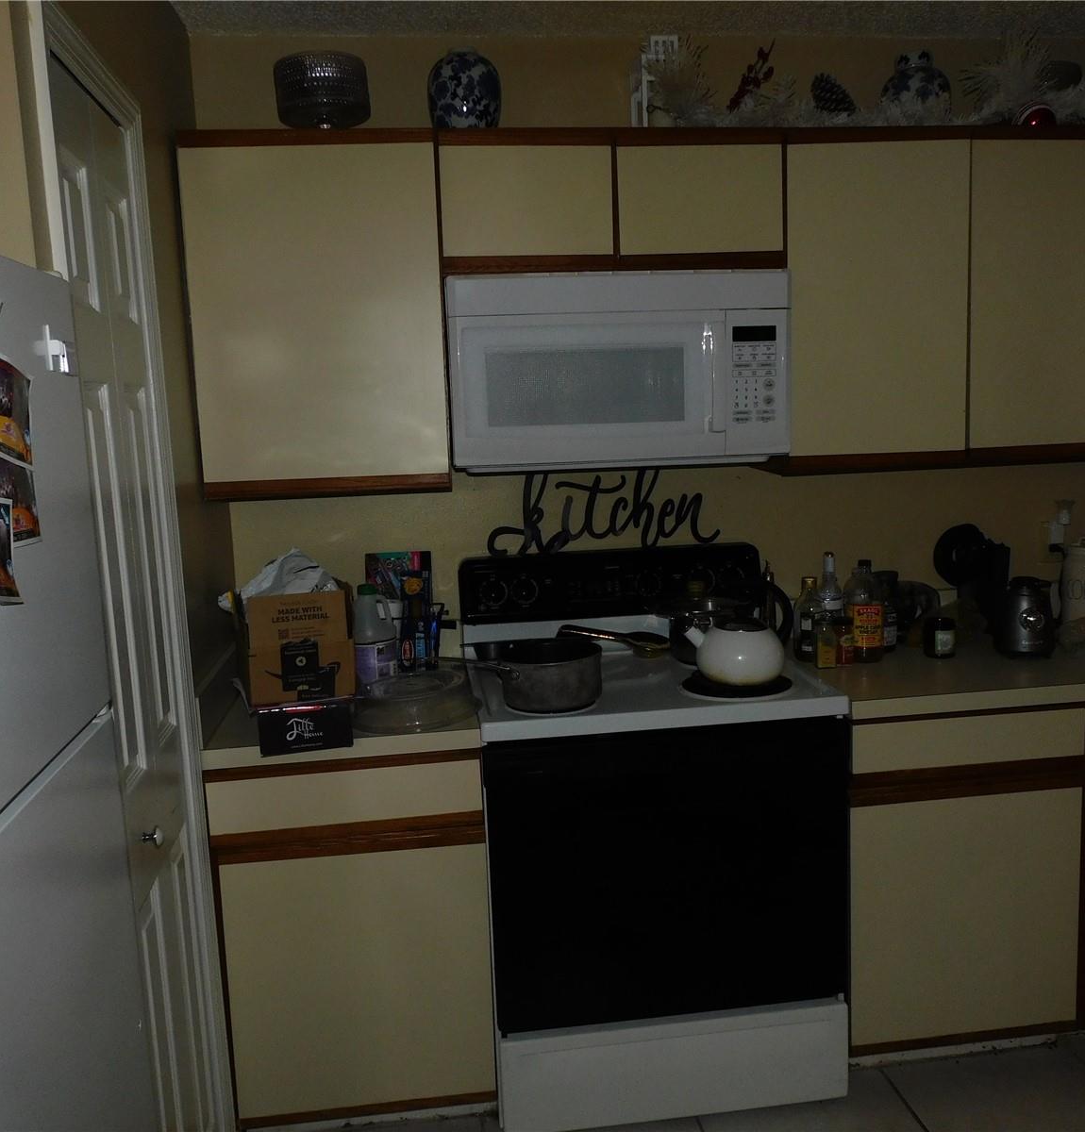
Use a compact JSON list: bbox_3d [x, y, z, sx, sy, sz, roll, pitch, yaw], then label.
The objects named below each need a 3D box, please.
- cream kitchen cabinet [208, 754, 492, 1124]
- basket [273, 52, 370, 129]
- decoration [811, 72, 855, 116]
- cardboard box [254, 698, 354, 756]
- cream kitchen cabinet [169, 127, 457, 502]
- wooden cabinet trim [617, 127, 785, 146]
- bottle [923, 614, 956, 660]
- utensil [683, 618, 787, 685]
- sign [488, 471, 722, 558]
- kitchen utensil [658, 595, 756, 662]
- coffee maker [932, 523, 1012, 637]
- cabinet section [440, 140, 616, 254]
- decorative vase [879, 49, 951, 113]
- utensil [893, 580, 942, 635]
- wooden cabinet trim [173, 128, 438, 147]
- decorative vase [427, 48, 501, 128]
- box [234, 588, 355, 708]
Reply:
[{"bbox_3d":[-0.412,0.721,2.415,0.528,0.768,0.632,-3,7,-7],"label":"cream kitchen cabinet"},{"bbox_3d":[-0.487,-1.013,2.318,0.200,0.157,0.200,-3,8,-7],"label":"basket"},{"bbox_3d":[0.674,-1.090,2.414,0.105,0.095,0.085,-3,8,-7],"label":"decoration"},{"bbox_3d":[-0.456,0.296,2.029,0.168,0.085,0.160,-4,8,-11],"label":"cardboard box"},{"bbox_3d":[-0.496,-0.552,2.399,0.533,0.769,0.345,-3,7,-7],"label":"cream kitchen cabinet"},{"bbox_3d":[0.350,-0.947,2.312,0.378,0.037,0.022,-3,8,-7],"label":"wooden cabinet trim"},{"bbox_3d":[0.950,0.170,2.502,0.070,0.091,0.070,-3,8,-4],"label":"bottle"},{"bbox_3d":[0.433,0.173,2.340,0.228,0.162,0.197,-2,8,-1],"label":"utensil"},{"bbox_3d":[0.157,-0.142,2.641,0.598,0.220,0.015,-3,8,-7],"label":"sign"},{"bbox_3d":[0.408,0.153,2.571,0.212,0.148,0.205,-3,8,-7],"label":"kitchen utensil"},{"bbox_3d":[1.092,0.045,2.643,0.190,0.295,0.145,-7,10,-32],"label":"coffee maker"},{"bbox_3d":[-0.050,-0.800,2.389,0.371,0.232,0.300,-3,8,-7],"label":"cabinet section"},{"bbox_3d":[0.886,-1.111,2.483,0.159,0.195,0.159,-3,8,-7],"label":"decorative vase"},{"bbox_3d":[0.957,0.119,2.667,0.125,0.150,0.125,1,9,23],"label":"utensil"},{"bbox_3d":[-0.493,-0.902,2.211,0.533,0.032,0.028,-3,7,-7],"label":"wooden cabinet trim"},{"bbox_3d":[-0.171,-1.048,2.346,0.163,0.218,0.163,-3,8,-7],"label":"decorative vase"},{"bbox_3d":[-0.488,0.142,2.080,0.195,0.218,0.160,-5,9,-18],"label":"box"}]

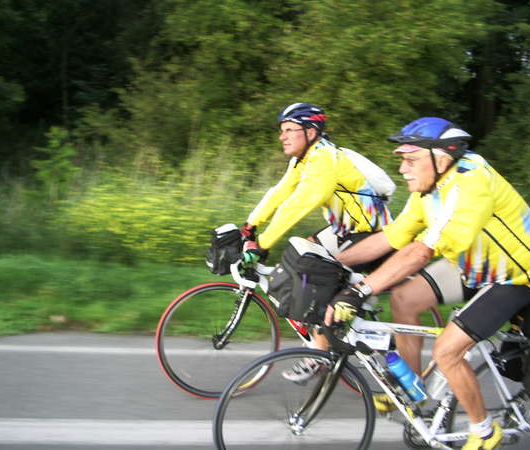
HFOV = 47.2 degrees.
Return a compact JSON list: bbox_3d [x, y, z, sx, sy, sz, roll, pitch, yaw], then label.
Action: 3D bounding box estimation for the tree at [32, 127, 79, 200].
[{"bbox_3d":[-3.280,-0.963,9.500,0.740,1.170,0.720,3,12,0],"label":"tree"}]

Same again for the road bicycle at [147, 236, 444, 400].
[{"bbox_3d":[0.229,0.521,3.402,1.633,0.970,0.450,2,12,-5],"label":"road bicycle"}]

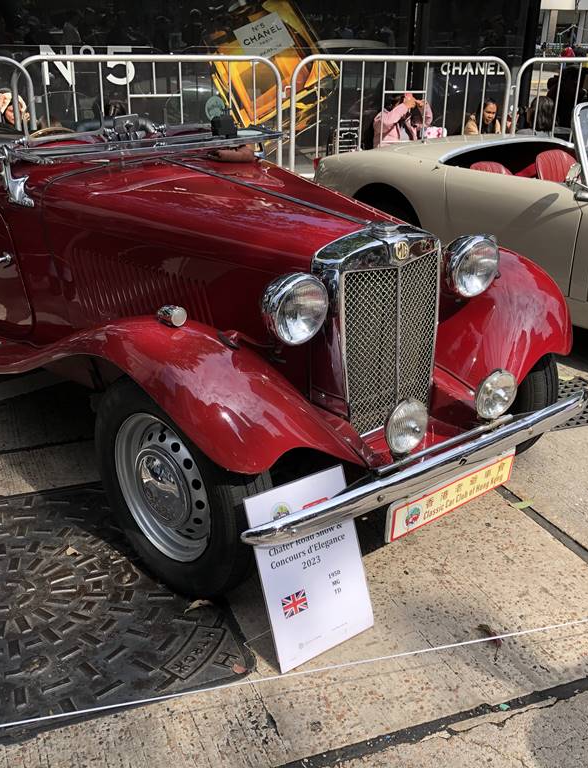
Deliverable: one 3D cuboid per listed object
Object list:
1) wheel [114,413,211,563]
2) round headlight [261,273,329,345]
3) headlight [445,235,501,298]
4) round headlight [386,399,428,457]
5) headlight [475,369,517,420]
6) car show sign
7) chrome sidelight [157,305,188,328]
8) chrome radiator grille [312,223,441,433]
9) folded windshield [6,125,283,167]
[{"bbox_3d":[-0.309,0.257,2.171,0.130,0.411,0.411,-20,31,-41],"label":"wheel"},{"bbox_3d":[-0.014,-0.200,2.060,0.182,0.182,0.160,-16,29,-36],"label":"round headlight"},{"bbox_3d":[0.516,-0.359,2.499,0.190,0.192,0.135,-15,29,-34],"label":"headlight"},{"bbox_3d":[0.268,0.104,2.068,0.148,0.152,0.085,-16,29,-36],"label":"round headlight"},{"bbox_3d":[0.552,0.016,2.340,0.150,0.150,0.090,-15,29,-34],"label":"headlight"},{"bbox_3d":[0.042,0.452,2.063,0.300,0.430,0.020,-15,6,-35],"label":"car show sign"},{"bbox_3d":[-0.308,-0.176,2.082,0.053,0.056,0.082,-17,30,-35],"label":"chrome sidelight"},{"bbox_3d":[0.244,-0.155,2.307,0.385,0.575,0.145,-17,26,-35],"label":"chrome radiator grille"},{"bbox_3d":[-0.463,-0.863,2.959,1.030,0.055,0.330,-18,30,-36],"label":"folded windshield"}]

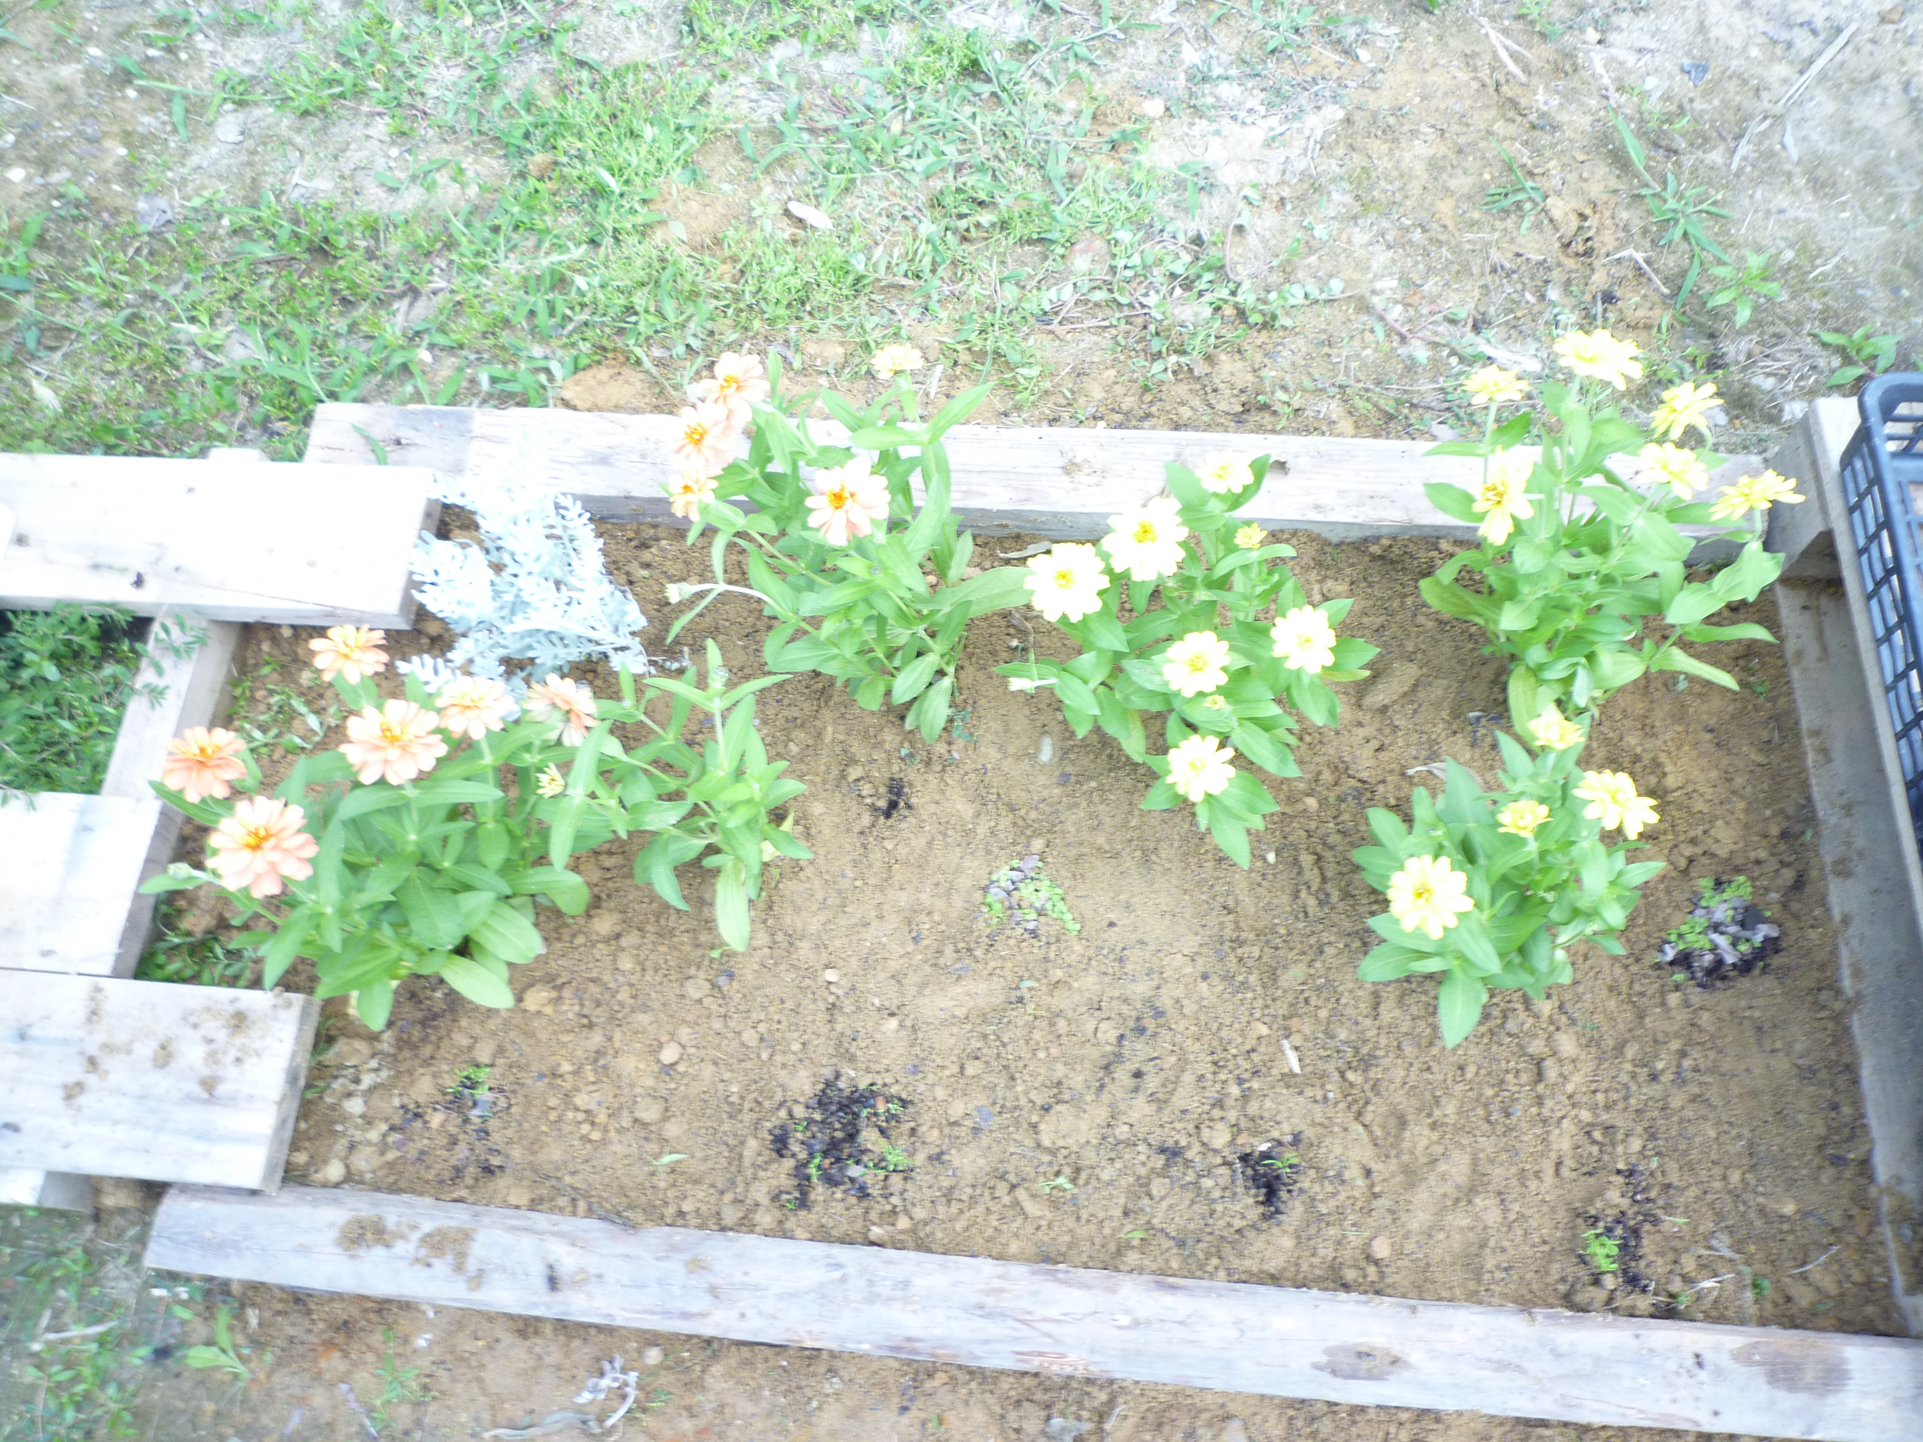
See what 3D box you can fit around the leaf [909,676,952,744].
[{"bbox_3d":[-0.022,-0.011,1.259,0.028,0.014,0.066,20,103,12],"label":"leaf"}]

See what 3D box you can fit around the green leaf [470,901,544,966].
[{"bbox_3d":[-0.350,0.165,1.074,0.065,0.015,0.038,33,73,2],"label":"green leaf"}]

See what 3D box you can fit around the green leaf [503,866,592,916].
[{"bbox_3d":[-0.325,0.131,1.084,0.068,0.015,0.031,18,69,-7],"label":"green leaf"}]

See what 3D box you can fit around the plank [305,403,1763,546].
[{"bbox_3d":[0.035,-0.234,1.362,1.426,0.045,0.094,3,68,6],"label":"plank"}]

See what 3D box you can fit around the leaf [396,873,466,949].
[{"bbox_3d":[-0.431,0.155,1.131,0.044,0.014,0.069,-17,98,-3],"label":"leaf"}]

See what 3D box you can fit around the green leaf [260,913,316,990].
[{"bbox_3d":[-0.538,0.183,1.111,0.027,0.014,0.080,34,100,16],"label":"green leaf"}]

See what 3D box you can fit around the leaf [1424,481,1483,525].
[{"bbox_3d":[0.374,-0.166,1.054,0.026,0.015,0.056,-40,55,-12],"label":"leaf"}]

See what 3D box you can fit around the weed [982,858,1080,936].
[{"bbox_3d":[0.055,0.140,1.098,0.076,0.020,0.062,0,67,4],"label":"weed"}]

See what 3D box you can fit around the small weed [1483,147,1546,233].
[{"bbox_3d":[0.576,-0.552,1.445,0.068,0.045,0.080,3,68,6],"label":"small weed"}]

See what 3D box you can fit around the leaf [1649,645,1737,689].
[{"bbox_3d":[0.554,-0.039,1.050,0.074,0.015,0.020,22,70,-4],"label":"leaf"}]

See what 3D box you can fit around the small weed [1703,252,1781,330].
[{"bbox_3d":[0.712,-0.393,1.268,0.066,0.030,0.085,0,67,4],"label":"small weed"}]

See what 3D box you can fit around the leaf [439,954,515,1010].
[{"bbox_3d":[-0.375,0.204,1.073,0.062,0.015,0.030,28,71,-5],"label":"leaf"}]

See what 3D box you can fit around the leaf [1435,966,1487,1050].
[{"bbox_3d":[0.356,0.206,1.000,0.033,0.015,0.059,7,88,7],"label":"leaf"}]

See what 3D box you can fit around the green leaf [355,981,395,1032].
[{"bbox_3d":[-0.452,0.218,1.073,0.031,0.015,0.047,-2,92,4],"label":"green leaf"}]

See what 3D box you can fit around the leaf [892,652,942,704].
[{"bbox_3d":[-0.042,-0.038,1.258,0.029,0.014,0.062,41,95,18],"label":"leaf"}]

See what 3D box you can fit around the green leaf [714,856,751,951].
[{"bbox_3d":[-0.198,0.159,1.201,0.029,0.014,0.082,-6,89,2],"label":"green leaf"}]

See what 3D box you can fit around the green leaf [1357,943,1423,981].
[{"bbox_3d":[0.347,0.195,1.114,0.061,0.014,0.025,-25,66,20],"label":"green leaf"}]

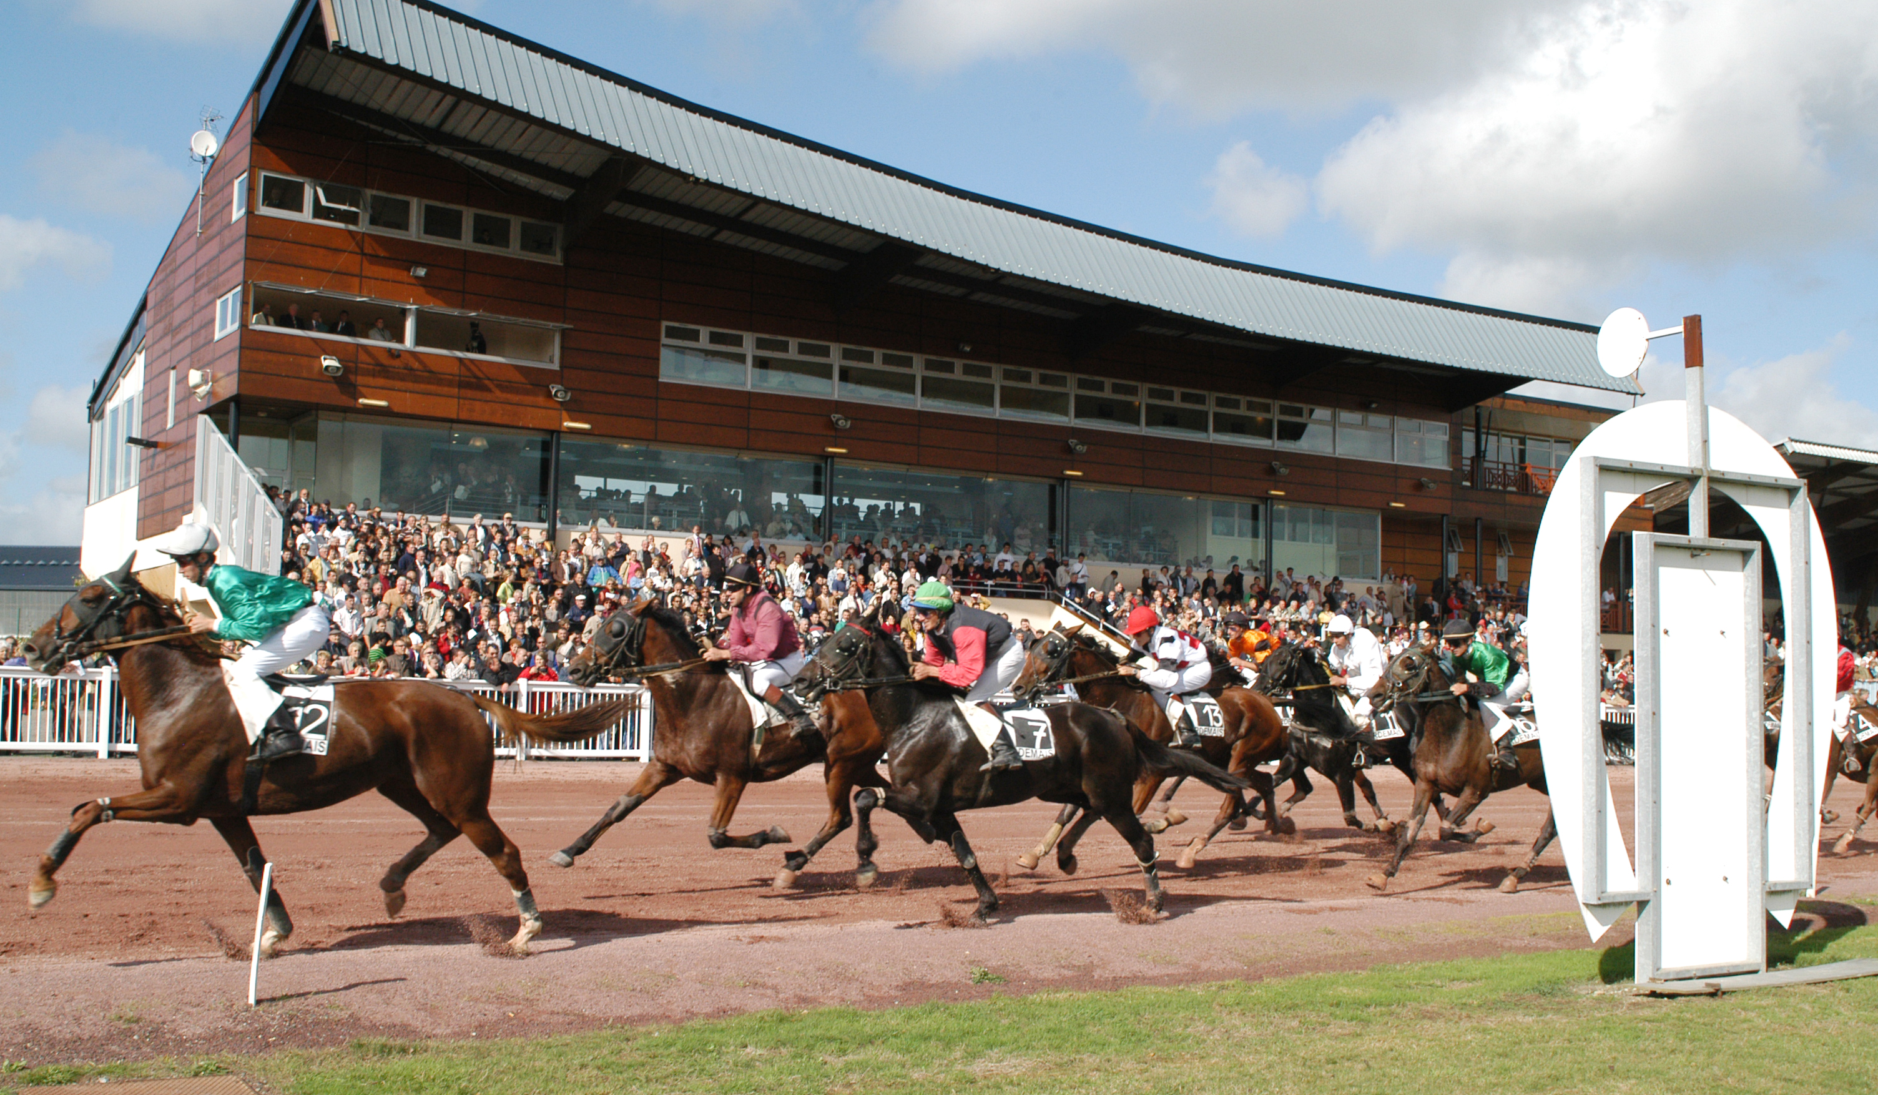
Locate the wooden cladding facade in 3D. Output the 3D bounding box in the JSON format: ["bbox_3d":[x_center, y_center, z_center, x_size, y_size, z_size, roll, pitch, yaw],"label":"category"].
[{"bbox_3d":[1.132,-3.888,57.316,46.000,9.400,10.000,4,-6,-32],"label":"wooden cladding facade"}]

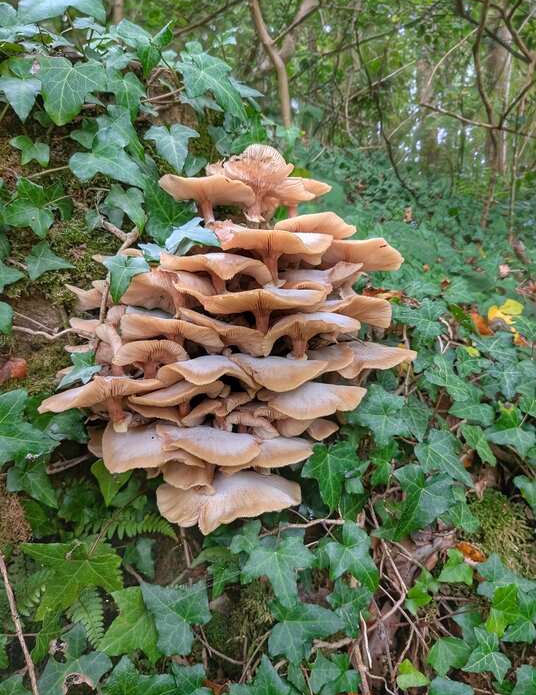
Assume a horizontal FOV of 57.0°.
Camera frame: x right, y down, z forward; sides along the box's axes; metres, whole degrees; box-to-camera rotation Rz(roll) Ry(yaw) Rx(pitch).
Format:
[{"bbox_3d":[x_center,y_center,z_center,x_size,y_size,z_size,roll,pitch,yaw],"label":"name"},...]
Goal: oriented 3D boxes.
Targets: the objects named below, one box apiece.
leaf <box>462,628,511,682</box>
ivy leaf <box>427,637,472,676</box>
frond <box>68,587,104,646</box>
[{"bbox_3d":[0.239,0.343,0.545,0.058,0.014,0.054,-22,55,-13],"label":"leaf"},{"bbox_3d":[0.223,0.382,0.610,0.047,0.038,0.015,1,-30,7],"label":"ivy leaf"},{"bbox_3d":[-0.198,0.298,0.541,0.040,0.063,0.015,-20,-28,-11],"label":"frond"}]

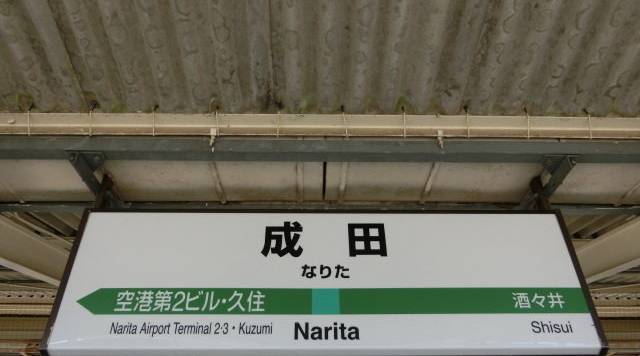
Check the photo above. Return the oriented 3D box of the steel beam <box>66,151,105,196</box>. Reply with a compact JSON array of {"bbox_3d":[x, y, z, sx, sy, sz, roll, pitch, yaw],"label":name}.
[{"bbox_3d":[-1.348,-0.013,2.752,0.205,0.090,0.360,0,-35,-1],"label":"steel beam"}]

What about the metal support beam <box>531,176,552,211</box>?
[{"bbox_3d":[1.012,0.097,2.139,0.047,0.205,0.067,0,-35,-1],"label":"metal support beam"}]

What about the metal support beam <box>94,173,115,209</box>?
[{"bbox_3d":[-0.968,0.085,2.089,0.047,0.205,0.067,0,-35,-1],"label":"metal support beam"}]

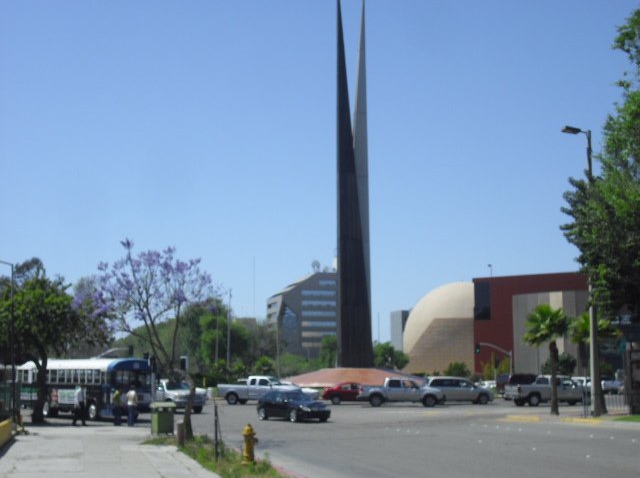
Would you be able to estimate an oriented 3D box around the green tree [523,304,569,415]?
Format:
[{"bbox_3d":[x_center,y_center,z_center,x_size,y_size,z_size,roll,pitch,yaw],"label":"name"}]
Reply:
[{"bbox_3d":[10.932,5.857,49.649,2.250,5.416,2.250,0,-7,0],"label":"green tree"}]

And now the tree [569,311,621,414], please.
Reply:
[{"bbox_3d":[13.438,6.096,49.927,2.400,5.068,2.400,0,-7,0],"label":"tree"}]

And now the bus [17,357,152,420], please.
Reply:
[{"bbox_3d":[-12.600,7.920,54.000,2.500,3.100,10.000,6,-10,-41],"label":"bus"}]

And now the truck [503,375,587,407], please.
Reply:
[{"bbox_3d":[13.950,9.393,62.420,5.600,1.880,1.980,3,-8,-20],"label":"truck"}]

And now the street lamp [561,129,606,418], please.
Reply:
[{"bbox_3d":[12.673,1.336,48.909,1.900,14.107,0.500,0,-7,0],"label":"street lamp"}]

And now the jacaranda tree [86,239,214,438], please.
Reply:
[{"bbox_3d":[-5.899,3.498,36.052,4.300,7.018,4.200,0,-7,0],"label":"jacaranda tree"}]

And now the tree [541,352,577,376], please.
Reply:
[{"bbox_3d":[22.281,12.594,95.263,3.400,4.086,3.400,0,-7,0],"label":"tree"}]

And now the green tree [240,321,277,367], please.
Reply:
[{"bbox_3d":[-6.350,12.223,105.498,3.900,7.730,3.900,0,-7,0],"label":"green tree"}]

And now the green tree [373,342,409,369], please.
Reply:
[{"bbox_3d":[9.013,16.062,130.379,4.400,5.950,4.400,0,-7,0],"label":"green tree"}]

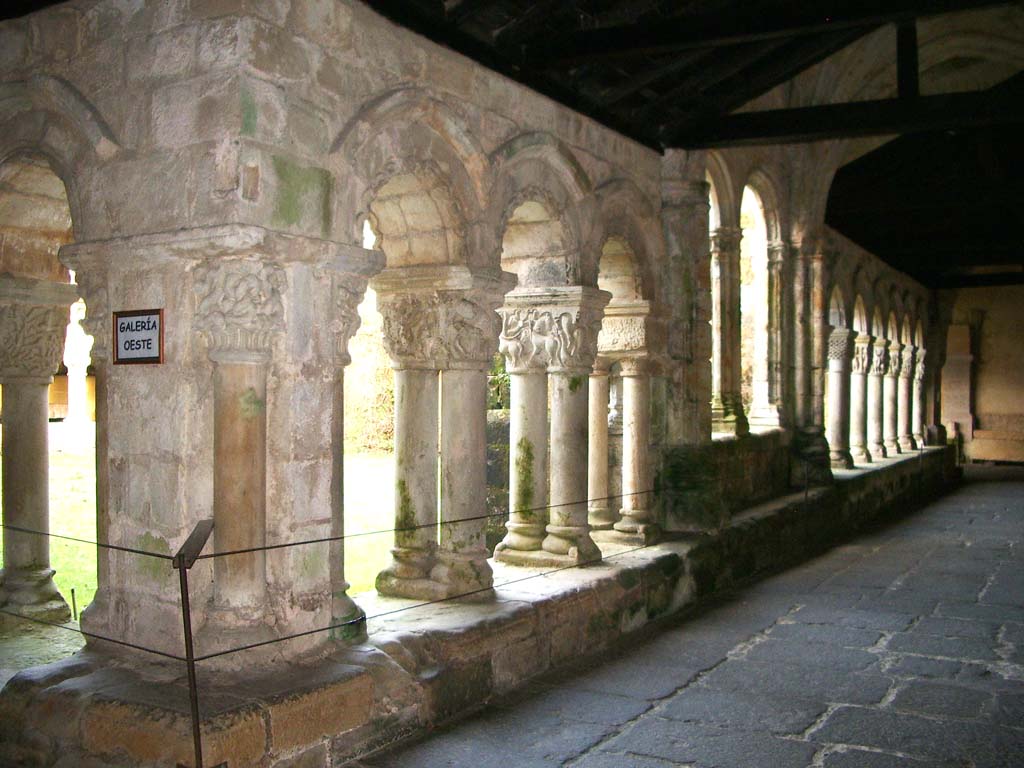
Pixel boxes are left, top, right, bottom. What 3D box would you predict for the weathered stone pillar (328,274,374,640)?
[{"bbox_3d":[-0.917,0.341,5.129,0.326,1.785,0.326,-1,-1,30],"label":"weathered stone pillar"}]

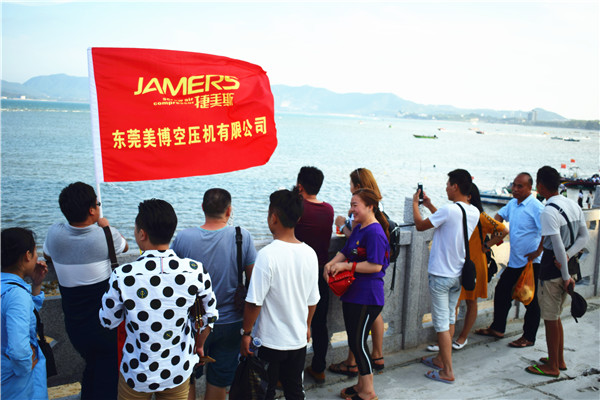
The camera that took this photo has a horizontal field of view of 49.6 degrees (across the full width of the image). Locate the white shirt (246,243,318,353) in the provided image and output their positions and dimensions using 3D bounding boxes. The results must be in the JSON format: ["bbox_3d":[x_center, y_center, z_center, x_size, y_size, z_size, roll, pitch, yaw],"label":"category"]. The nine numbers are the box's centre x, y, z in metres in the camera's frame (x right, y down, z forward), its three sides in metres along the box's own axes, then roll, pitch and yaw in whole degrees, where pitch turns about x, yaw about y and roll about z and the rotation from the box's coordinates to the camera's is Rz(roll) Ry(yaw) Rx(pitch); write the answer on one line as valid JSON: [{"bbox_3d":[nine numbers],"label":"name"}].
[{"bbox_3d":[-0.090,0.523,3.750,0.450,0.610,0.280,-1,9,-28],"label":"white shirt"}]

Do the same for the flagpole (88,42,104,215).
[{"bbox_3d":[-1.325,-0.400,4.250,0.035,1.183,0.035,-2,5,1],"label":"flagpole"}]

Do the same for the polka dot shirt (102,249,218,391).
[{"bbox_3d":[-0.675,0.547,3.150,0.570,0.670,0.340,1,8,-17],"label":"polka dot shirt"}]

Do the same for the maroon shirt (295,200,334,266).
[{"bbox_3d":[0.070,0.250,5.200,0.460,0.540,0.300,-2,9,-33],"label":"maroon shirt"}]

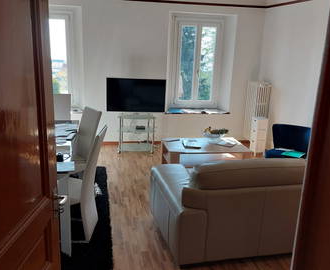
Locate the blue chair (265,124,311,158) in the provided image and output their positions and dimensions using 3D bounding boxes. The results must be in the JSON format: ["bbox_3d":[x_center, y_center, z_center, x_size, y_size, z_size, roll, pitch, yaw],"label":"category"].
[{"bbox_3d":[2.053,0.272,4.296,0.640,0.830,0.620,11,14,41],"label":"blue chair"}]

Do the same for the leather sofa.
[{"bbox_3d":[0.949,0.555,2.595,1.950,0.850,1.020,-1,11,-13],"label":"leather sofa"}]

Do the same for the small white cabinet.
[{"bbox_3d":[2.079,0.056,5.507,0.260,0.800,0.260,3,11,7],"label":"small white cabinet"}]

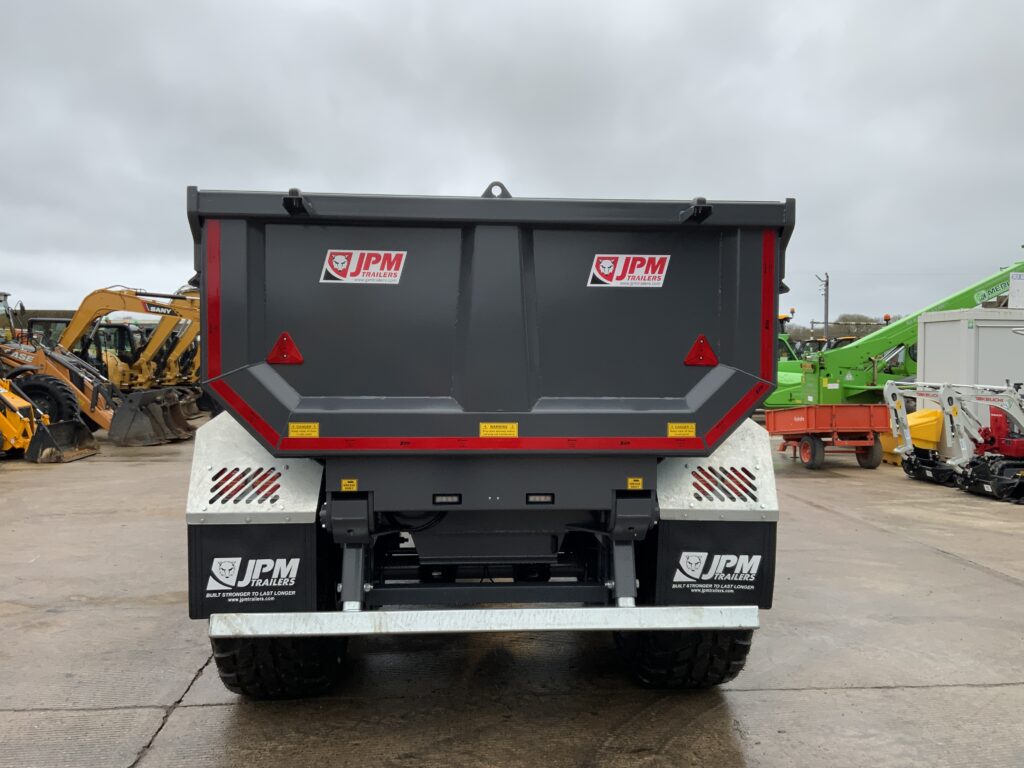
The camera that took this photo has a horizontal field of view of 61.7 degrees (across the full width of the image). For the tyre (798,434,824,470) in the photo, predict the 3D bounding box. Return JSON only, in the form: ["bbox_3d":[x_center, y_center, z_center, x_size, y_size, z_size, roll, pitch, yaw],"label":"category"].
[{"bbox_3d":[4.724,1.078,13.500,0.200,0.525,0.525,0,1,-6],"label":"tyre"}]

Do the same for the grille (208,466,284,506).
[{"bbox_3d":[-1.118,0.429,3.600,0.302,0.158,0.020,0,-23,-5],"label":"grille"}]

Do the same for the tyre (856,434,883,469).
[{"bbox_3d":[5.659,1.084,13.580,0.200,0.525,0.525,0,1,-6],"label":"tyre"}]

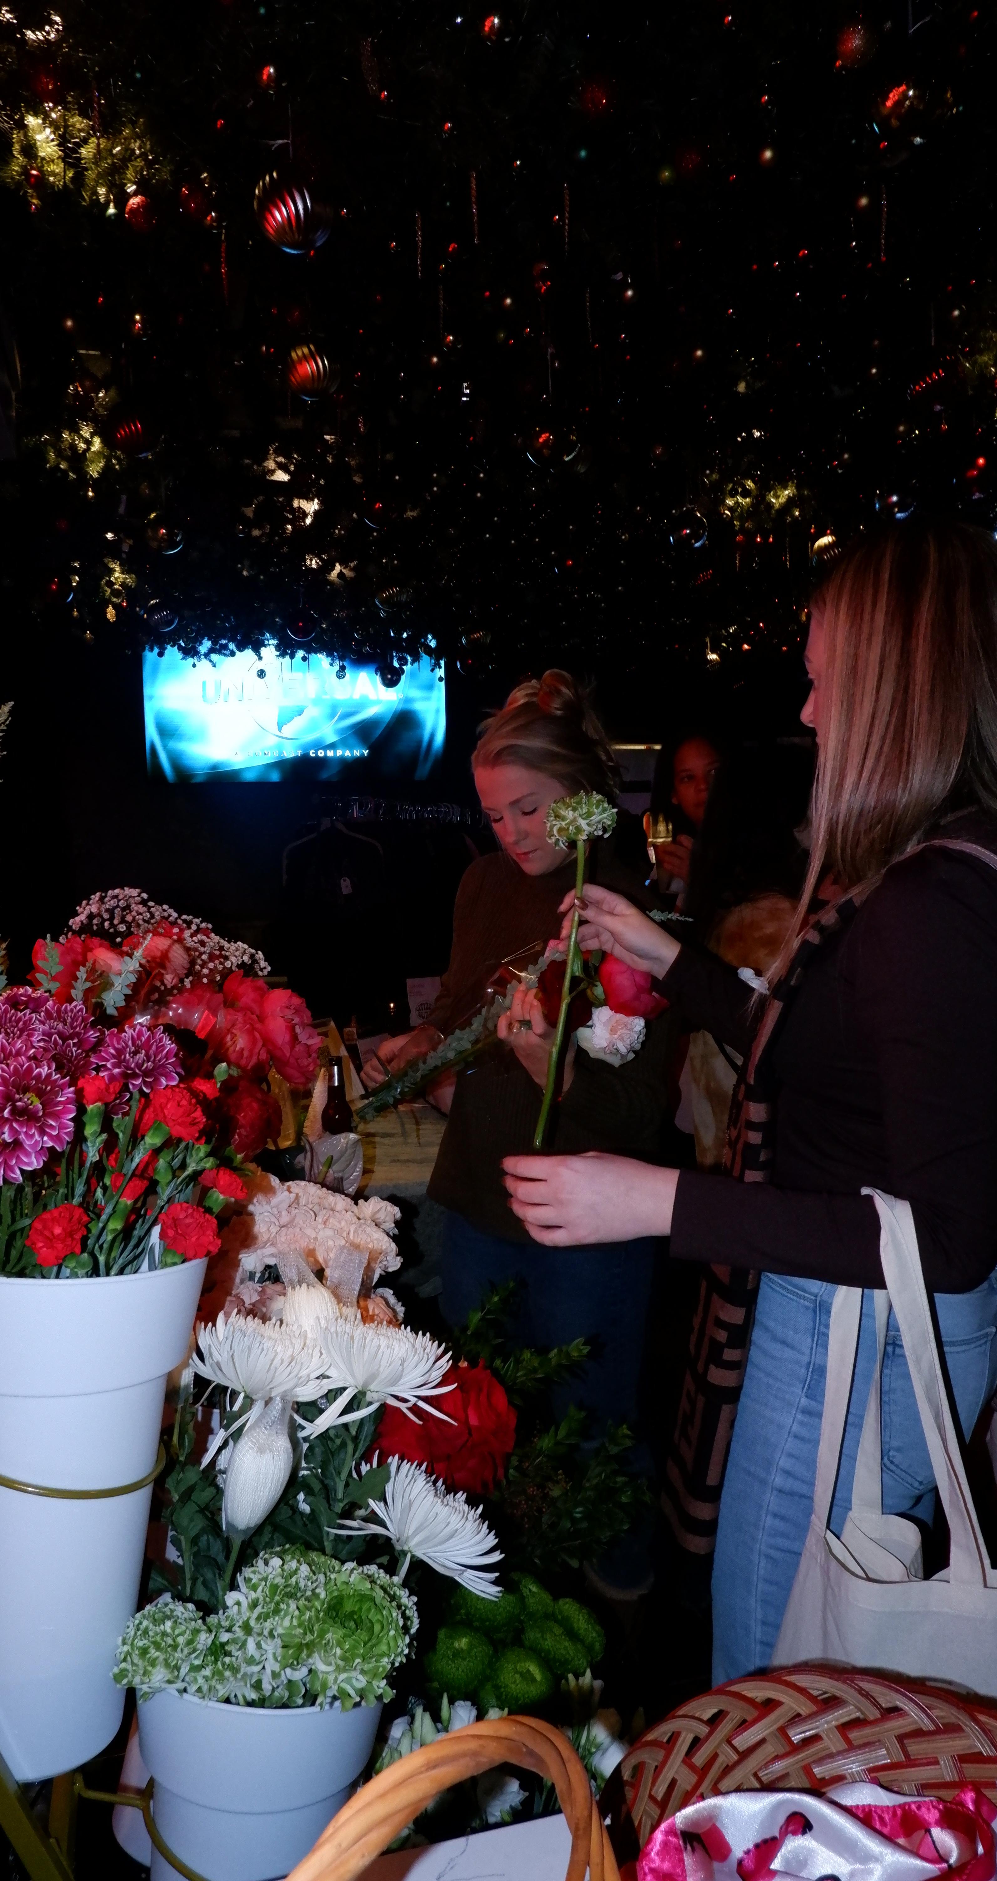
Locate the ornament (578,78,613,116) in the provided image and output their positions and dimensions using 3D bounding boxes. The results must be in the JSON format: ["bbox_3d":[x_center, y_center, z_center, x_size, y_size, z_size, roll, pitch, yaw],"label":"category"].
[{"bbox_3d":[0.159,-1.376,1.870,0.060,0.063,0.060,-1,7,0],"label":"ornament"}]

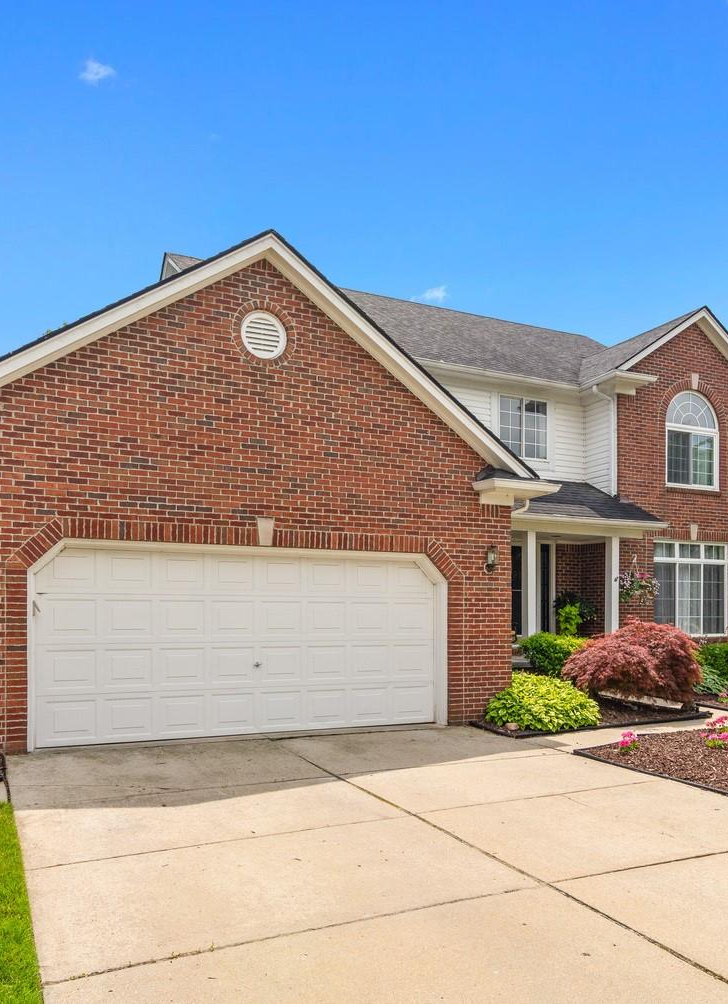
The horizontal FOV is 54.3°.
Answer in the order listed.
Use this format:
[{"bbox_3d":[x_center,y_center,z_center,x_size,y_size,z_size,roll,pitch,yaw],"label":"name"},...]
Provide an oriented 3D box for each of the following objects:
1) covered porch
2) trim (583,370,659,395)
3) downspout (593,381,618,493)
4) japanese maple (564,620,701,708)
[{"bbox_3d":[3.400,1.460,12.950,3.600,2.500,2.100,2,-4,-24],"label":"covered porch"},{"bbox_3d":[4.960,-2.240,13.720,1.020,0.360,0.800,2,-4,-24],"label":"trim"},{"bbox_3d":[4.650,-1.220,13.650,0.420,2.100,0.140,2,-4,-24],"label":"downspout"},{"bbox_3d":[4.200,2.520,11.200,1.950,1.300,1.850,2,-4,-24],"label":"japanese maple"}]

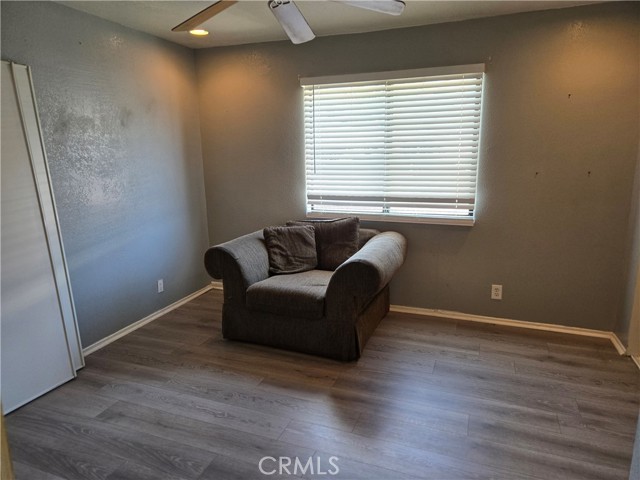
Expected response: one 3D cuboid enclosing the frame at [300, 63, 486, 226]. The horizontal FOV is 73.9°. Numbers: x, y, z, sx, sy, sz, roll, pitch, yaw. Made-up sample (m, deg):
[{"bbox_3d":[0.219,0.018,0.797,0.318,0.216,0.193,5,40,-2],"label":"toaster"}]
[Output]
[{"bbox_3d":[0.567,-0.781,3.664,1.530,1.250,0.100,4,13,20],"label":"frame"}]

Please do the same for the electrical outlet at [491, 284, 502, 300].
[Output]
[{"bbox_3d":[1.488,0.443,3.571,0.072,0.117,0.012,4,13,20],"label":"electrical outlet"}]

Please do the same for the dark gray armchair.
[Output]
[{"bbox_3d":[-0.081,0.345,3.566,1.420,0.800,0.950,4,13,20],"label":"dark gray armchair"}]

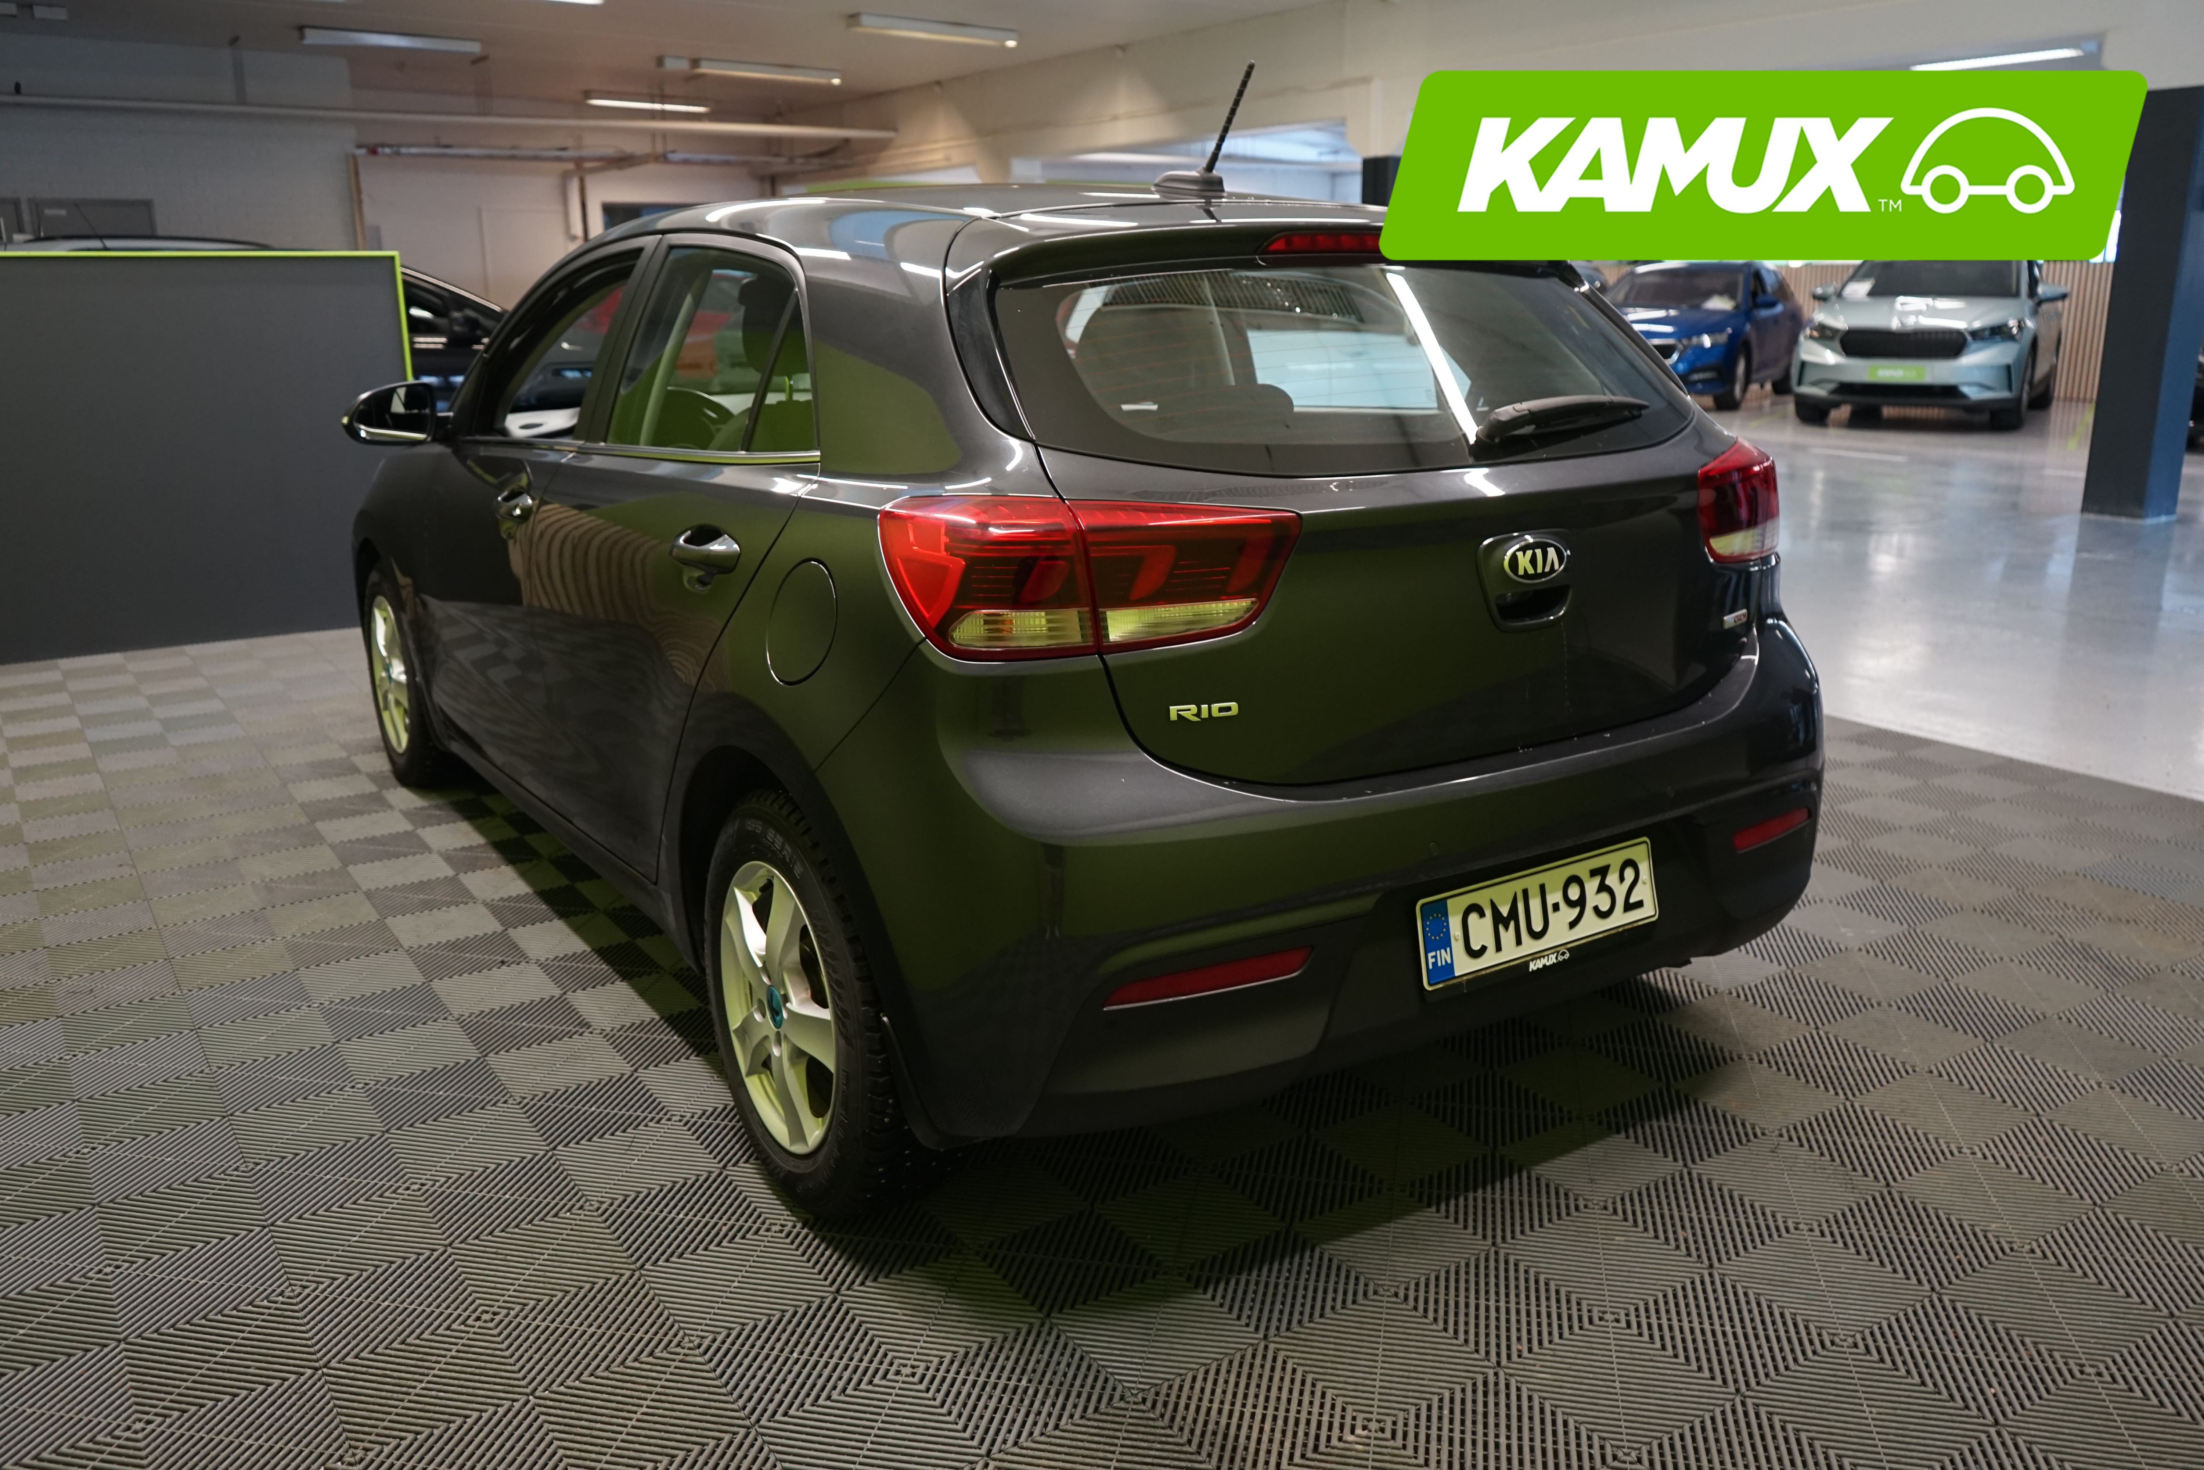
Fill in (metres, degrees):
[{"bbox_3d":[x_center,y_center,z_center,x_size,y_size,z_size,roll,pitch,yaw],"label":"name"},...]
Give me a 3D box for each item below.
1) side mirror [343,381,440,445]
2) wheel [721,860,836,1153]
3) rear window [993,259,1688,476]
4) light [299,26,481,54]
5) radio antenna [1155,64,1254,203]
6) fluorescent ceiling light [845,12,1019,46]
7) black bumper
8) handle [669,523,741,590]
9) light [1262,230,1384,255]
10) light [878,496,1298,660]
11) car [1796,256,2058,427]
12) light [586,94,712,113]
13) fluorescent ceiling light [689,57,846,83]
[{"bbox_3d":[-1.547,-0.706,3.746,0.210,0.138,0.140,-10,17,-32],"label":"side mirror"},{"bbox_3d":[-0.385,0.367,2.424,0.170,0.410,0.410,-9,17,-32],"label":"wheel"},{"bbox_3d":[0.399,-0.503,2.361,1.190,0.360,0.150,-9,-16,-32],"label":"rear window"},{"bbox_3d":[-6.416,-6.263,15.538,1.530,0.120,0.170,-10,17,-34],"label":"light"},{"bbox_3d":[0.169,-0.928,2.651,0.060,0.195,0.210,-10,17,-32],"label":"radio antenna"},{"bbox_3d":[-1.333,-5.735,13.969,1.530,0.120,0.170,-12,19,-39],"label":"fluorescent ceiling light"},{"bbox_3d":[0.497,0.106,2.412,1.710,0.608,0.370,-10,17,-32],"label":"black bumper"},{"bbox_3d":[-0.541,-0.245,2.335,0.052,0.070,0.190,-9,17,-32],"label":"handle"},{"bbox_3d":[0.363,-0.707,2.468,0.320,0.035,0.045,-9,17,-32],"label":"light"},{"bbox_3d":[-0.004,-0.197,2.020,0.445,0.178,0.270,-10,17,-32],"label":"light"},{"bbox_3d":[7.840,-3.810,16.010,1.900,1.620,4.650,9,17,32],"label":"car"},{"bbox_3d":[-5.315,-7.415,20.088,1.530,0.120,0.170,-10,17,-34],"label":"light"},{"bbox_3d":[-3.406,-6.781,17.549,1.530,0.120,0.170,-10,17,-34],"label":"fluorescent ceiling light"}]

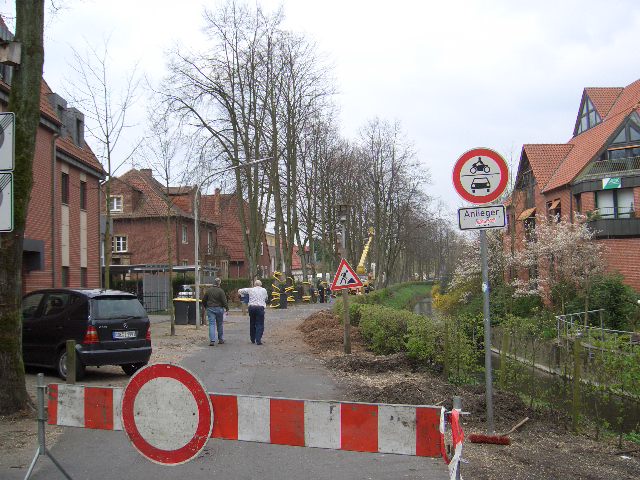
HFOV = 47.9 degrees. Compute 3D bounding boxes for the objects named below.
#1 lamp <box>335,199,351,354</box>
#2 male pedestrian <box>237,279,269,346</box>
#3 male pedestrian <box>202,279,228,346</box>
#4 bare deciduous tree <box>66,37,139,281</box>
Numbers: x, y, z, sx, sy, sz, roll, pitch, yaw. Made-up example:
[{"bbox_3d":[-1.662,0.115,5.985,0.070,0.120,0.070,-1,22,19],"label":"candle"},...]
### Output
[{"bbox_3d":[0.541,0.814,16.296,0.330,3.500,0.330,-1,-3,0],"label":"lamp"},{"bbox_3d":[-1.724,1.905,19.047,0.740,1.710,0.500,-1,-3,0],"label":"male pedestrian"},{"bbox_3d":[-2.727,1.882,18.948,0.640,1.770,0.500,-1,-3,0],"label":"male pedestrian"},{"bbox_3d":[-4.987,-1.018,17.005,1.800,7.500,1.800,-1,-3,0],"label":"bare deciduous tree"}]

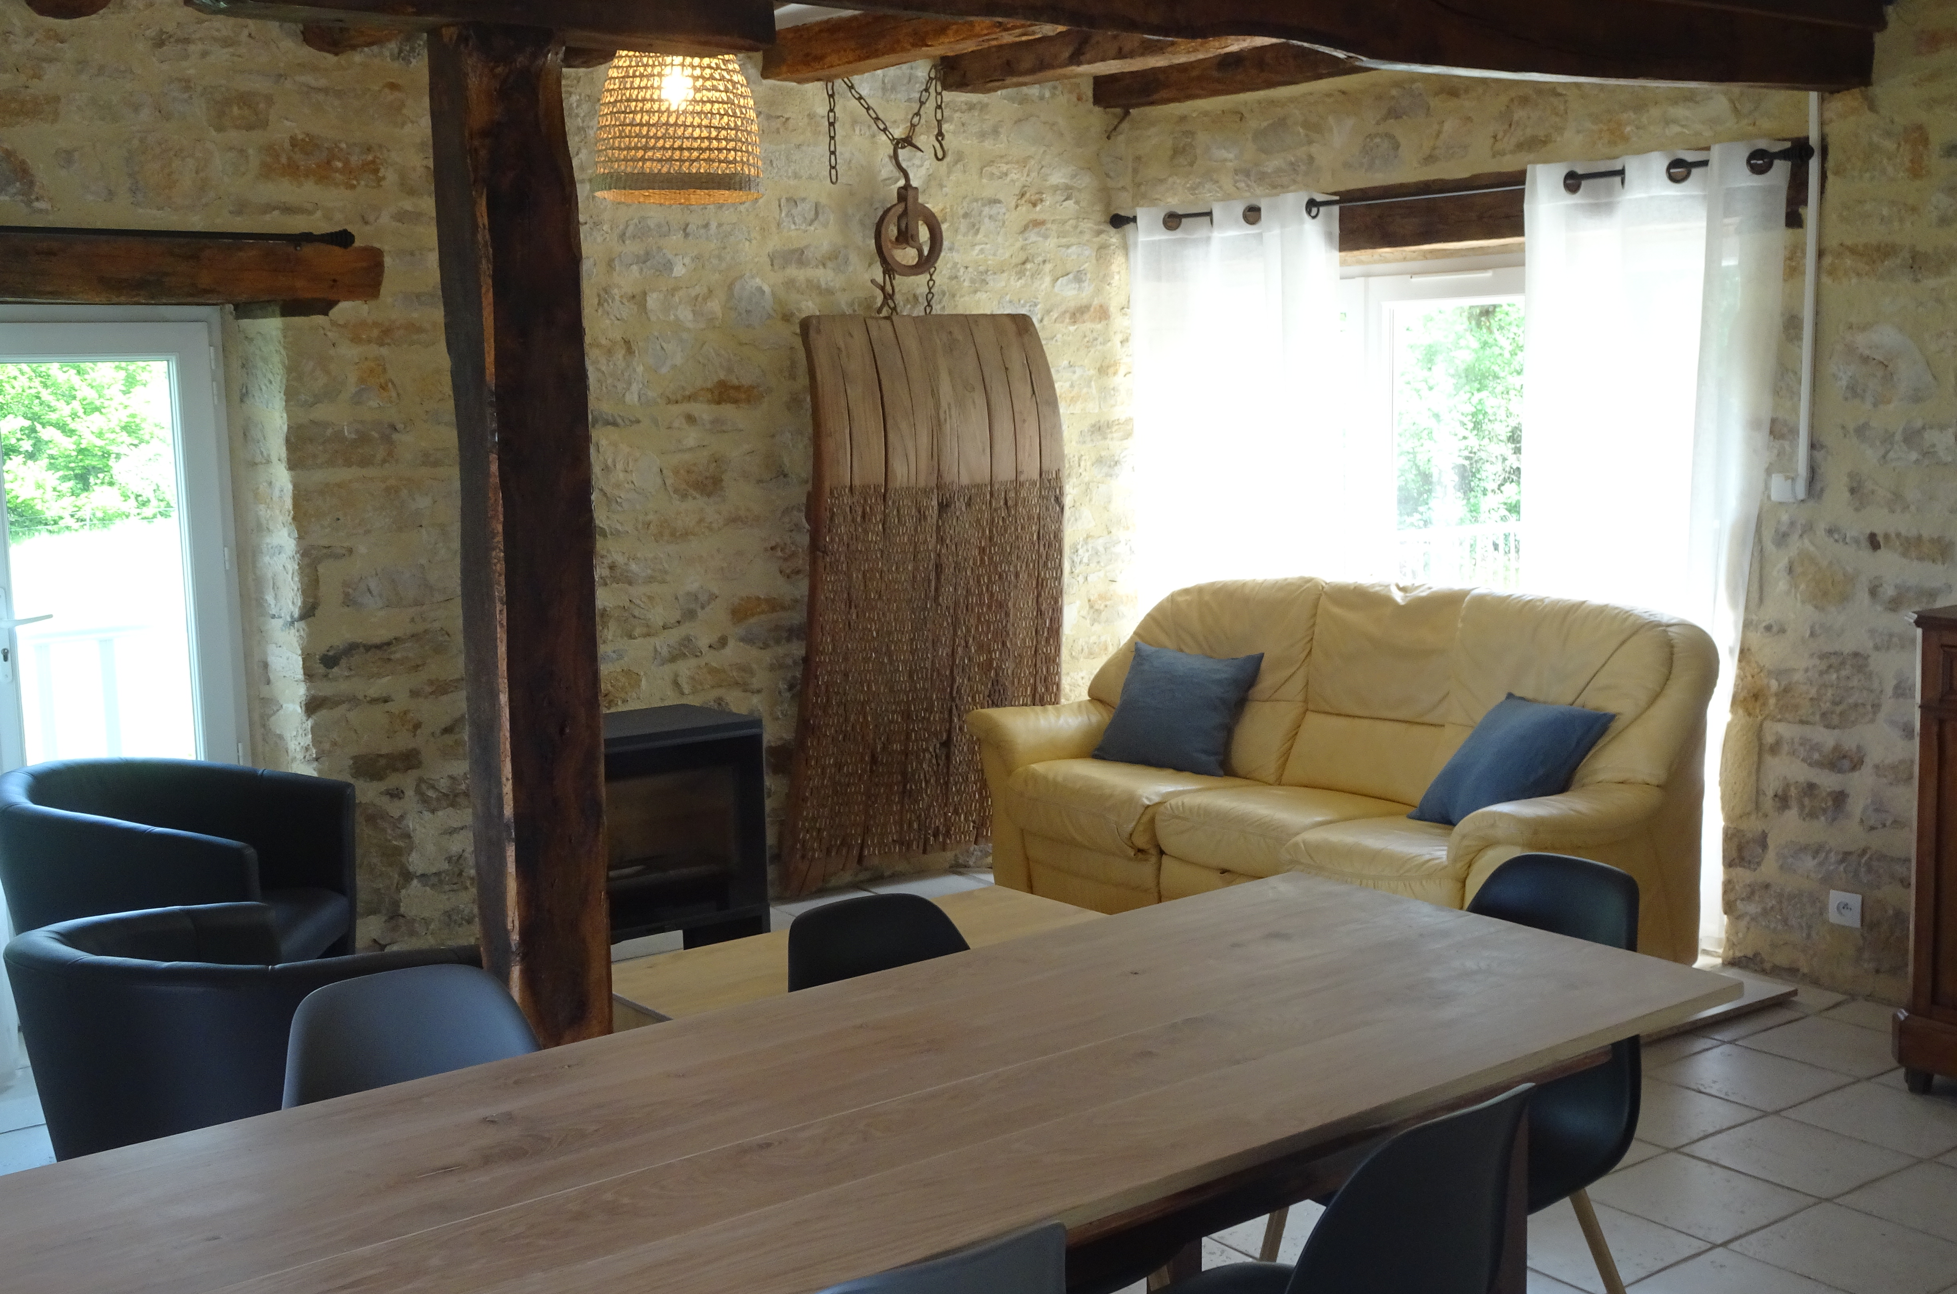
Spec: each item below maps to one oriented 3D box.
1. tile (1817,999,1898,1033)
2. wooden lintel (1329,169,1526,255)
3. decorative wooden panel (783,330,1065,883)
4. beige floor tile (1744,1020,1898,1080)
[{"bbox_3d":[2.212,0.903,4.864,0.240,0.010,0.330,-6,8,-35],"label":"tile"},{"bbox_3d":[1.362,-1.233,5.848,0.200,0.190,2.254,-7,9,-42],"label":"wooden lintel"},{"bbox_3d":[-0.152,-0.137,6.396,0.930,1.770,0.200,-5,7,-28],"label":"decorative wooden panel"},{"bbox_3d":[1.973,0.926,4.692,0.330,0.010,0.330,-6,8,-35],"label":"beige floor tile"}]

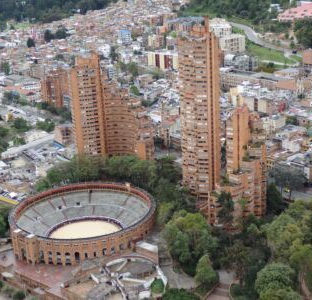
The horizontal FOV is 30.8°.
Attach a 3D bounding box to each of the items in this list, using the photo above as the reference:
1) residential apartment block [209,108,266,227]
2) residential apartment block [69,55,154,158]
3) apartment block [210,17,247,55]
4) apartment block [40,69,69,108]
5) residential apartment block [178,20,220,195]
[{"bbox_3d":[47.130,7.320,332.440,31.000,68.000,31.000,-2,17,2],"label":"residential apartment block"},{"bbox_3d":[-31.020,-30.470,415.220,57.000,79.000,36.000,-4,17,-4],"label":"residential apartment block"},{"bbox_3d":[79.090,-122.880,627.360,35.000,29.000,27.000,-8,18,-17],"label":"apartment block"},{"bbox_3d":[-102.960,-62.270,575.370,21.000,38.000,19.000,10,22,36],"label":"apartment block"},{"bbox_3d":[28.120,-23.580,360.490,24.500,116.000,25.000,-2,17,4],"label":"residential apartment block"}]

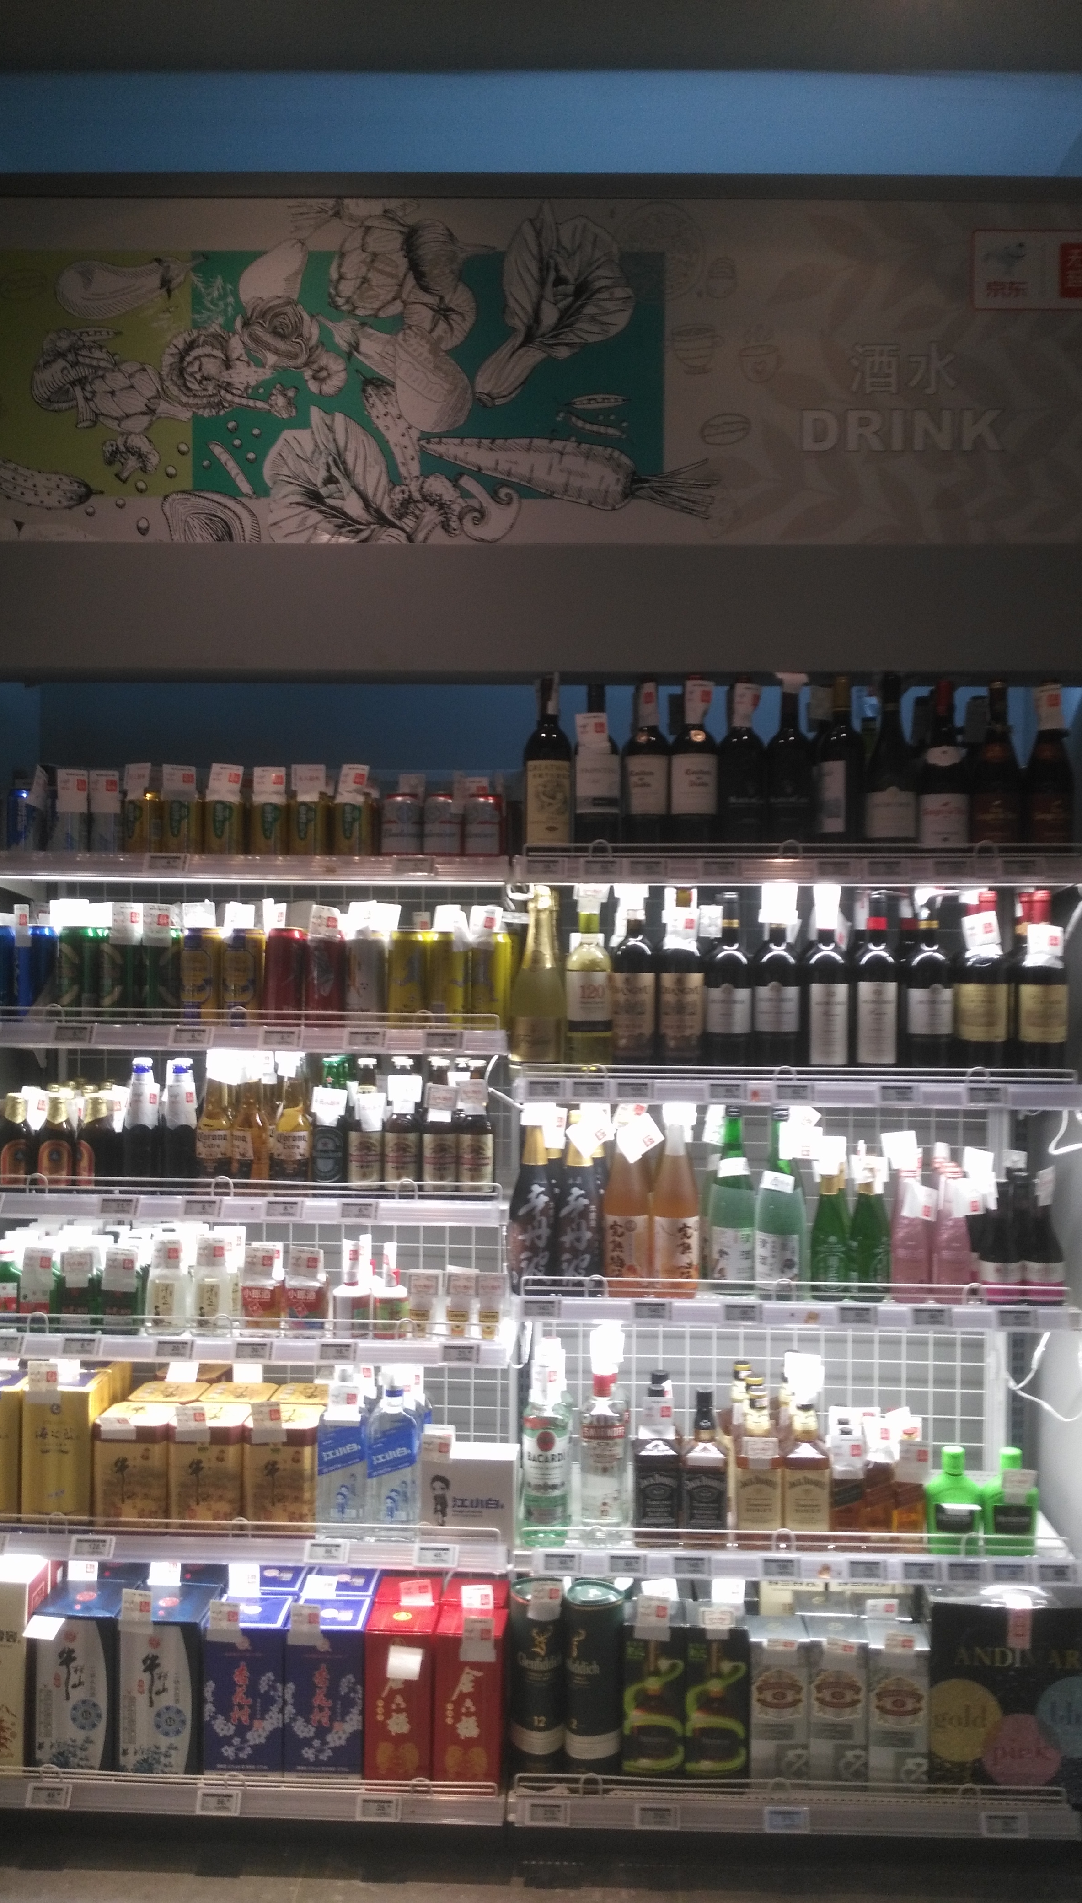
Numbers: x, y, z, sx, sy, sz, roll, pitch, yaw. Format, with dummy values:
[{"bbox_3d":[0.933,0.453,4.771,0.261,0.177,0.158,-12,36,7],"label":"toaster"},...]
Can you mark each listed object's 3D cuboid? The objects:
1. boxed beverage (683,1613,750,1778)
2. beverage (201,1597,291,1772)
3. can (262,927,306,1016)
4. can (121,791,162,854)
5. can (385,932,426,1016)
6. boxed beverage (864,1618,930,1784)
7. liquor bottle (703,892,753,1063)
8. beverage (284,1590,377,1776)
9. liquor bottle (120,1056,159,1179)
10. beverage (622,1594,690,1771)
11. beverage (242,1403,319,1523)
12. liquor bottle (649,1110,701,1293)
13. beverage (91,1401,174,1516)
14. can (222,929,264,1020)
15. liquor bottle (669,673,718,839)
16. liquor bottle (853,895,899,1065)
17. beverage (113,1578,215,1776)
[{"bbox_3d":[0.283,1.214,2.521,0.103,0.260,0.103,1,1,2],"label":"boxed beverage"},{"bbox_3d":[-0.481,1.223,2.563,0.134,0.252,0.118,1,2,2],"label":"beverage"},{"bbox_3d":[-0.412,0.044,2.489,0.067,0.163,0.067,1,1,0],"label":"can"},{"bbox_3d":[-0.656,-0.205,2.533,0.066,0.114,0.066,1,1,0],"label":"can"},{"bbox_3d":[-0.219,0.050,2.542,0.066,0.166,0.066,0,2,0],"label":"can"},{"bbox_3d":[0.575,1.235,2.515,0.096,0.240,0.090,1,2,2],"label":"boxed beverage"},{"bbox_3d":[0.302,0.054,2.478,0.075,0.298,0.075,1,1,2],"label":"liquor bottle"},{"bbox_3d":[-0.352,1.234,2.578,0.127,0.251,0.126,1,1,2],"label":"beverage"},{"bbox_3d":[-0.659,0.289,2.540,0.061,0.225,0.061,1,1,2],"label":"liquor bottle"},{"bbox_3d":[0.187,1.225,2.540,0.103,0.269,0.100,1,1,1],"label":"beverage"},{"bbox_3d":[-0.428,0.880,2.615,0.124,0.178,0.120,0,2,3],"label":"beverage"},{"bbox_3d":[0.223,0.413,2.527,0.075,0.304,0.075,1,2,2],"label":"liquor bottle"},{"bbox_3d":[-0.677,0.877,2.627,0.124,0.183,0.120,0,2,3],"label":"beverage"},{"bbox_3d":[-0.498,0.047,2.570,0.066,0.168,0.066,0,2,0],"label":"can"},{"bbox_3d":[0.251,-0.300,2.529,0.076,0.302,0.076,0,2,3],"label":"liquor bottle"},{"bbox_3d":[0.556,0.055,2.540,0.076,0.307,0.076,1,1,1],"label":"liquor bottle"},{"bbox_3d":[-0.611,1.208,2.549,0.133,0.257,0.137,1,1,2],"label":"beverage"}]

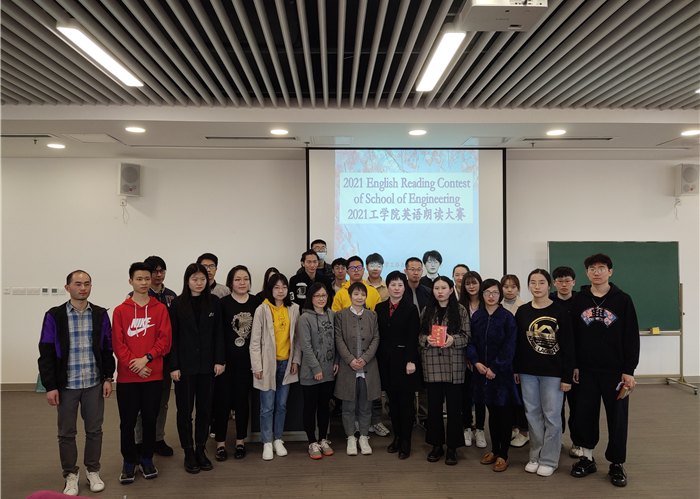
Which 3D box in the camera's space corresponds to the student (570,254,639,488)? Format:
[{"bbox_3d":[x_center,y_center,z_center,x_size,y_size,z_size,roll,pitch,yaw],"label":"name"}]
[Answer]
[{"bbox_3d":[2.021,0.924,4.030,0.540,1.776,0.360,-1,-1,30],"label":"student"}]

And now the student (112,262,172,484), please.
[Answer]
[{"bbox_3d":[-1.687,0.966,4.110,0.480,1.728,0.320,0,0,-21],"label":"student"}]

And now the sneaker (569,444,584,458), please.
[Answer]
[{"bbox_3d":[2.055,1.771,4.550,0.105,0.115,0.285,-1,-1,33],"label":"sneaker"}]

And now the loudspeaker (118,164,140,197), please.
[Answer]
[{"bbox_3d":[-2.864,-0.907,6.580,0.250,0.415,0.240,0,-1,-40],"label":"loudspeaker"}]

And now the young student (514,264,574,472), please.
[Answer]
[{"bbox_3d":[1.628,1.013,4.254,0.500,1.689,0.300,0,-1,14],"label":"young student"}]

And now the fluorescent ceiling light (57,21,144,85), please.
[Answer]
[{"bbox_3d":[-1.771,-1.403,3.675,0.150,0.070,1.150,0,0,-2],"label":"fluorescent ceiling light"}]

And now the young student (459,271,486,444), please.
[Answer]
[{"bbox_3d":[1.175,1.015,4.770,0.430,1.614,0.290,0,0,10],"label":"young student"}]

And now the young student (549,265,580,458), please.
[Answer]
[{"bbox_3d":[1.949,0.983,4.550,0.490,1.668,0.310,-1,0,21],"label":"young student"}]

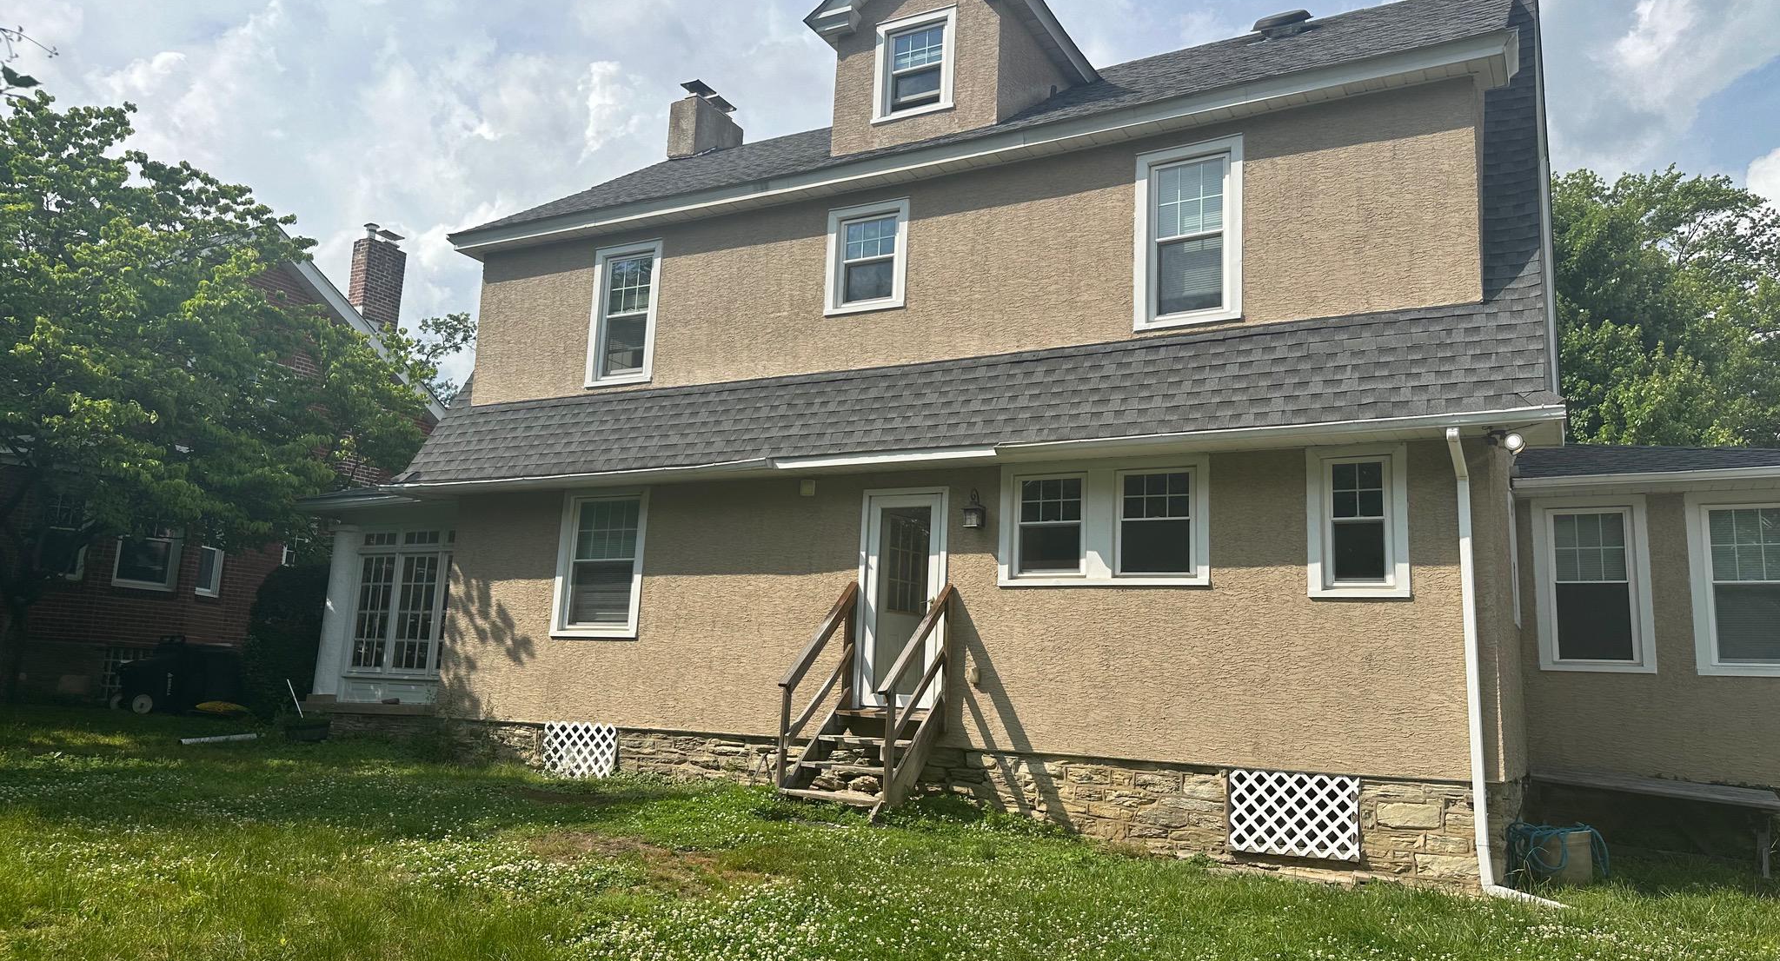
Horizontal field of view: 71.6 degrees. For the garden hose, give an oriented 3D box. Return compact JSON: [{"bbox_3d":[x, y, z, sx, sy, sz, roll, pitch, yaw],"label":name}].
[{"bbox_3d":[5.307,2.960,9.779,0.680,0.458,0.513,-3,-12,28],"label":"garden hose"}]

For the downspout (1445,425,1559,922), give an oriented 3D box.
[{"bbox_3d":[4.473,1.312,9.024,0.591,3.440,0.424,-3,-12,28],"label":"downspout"}]

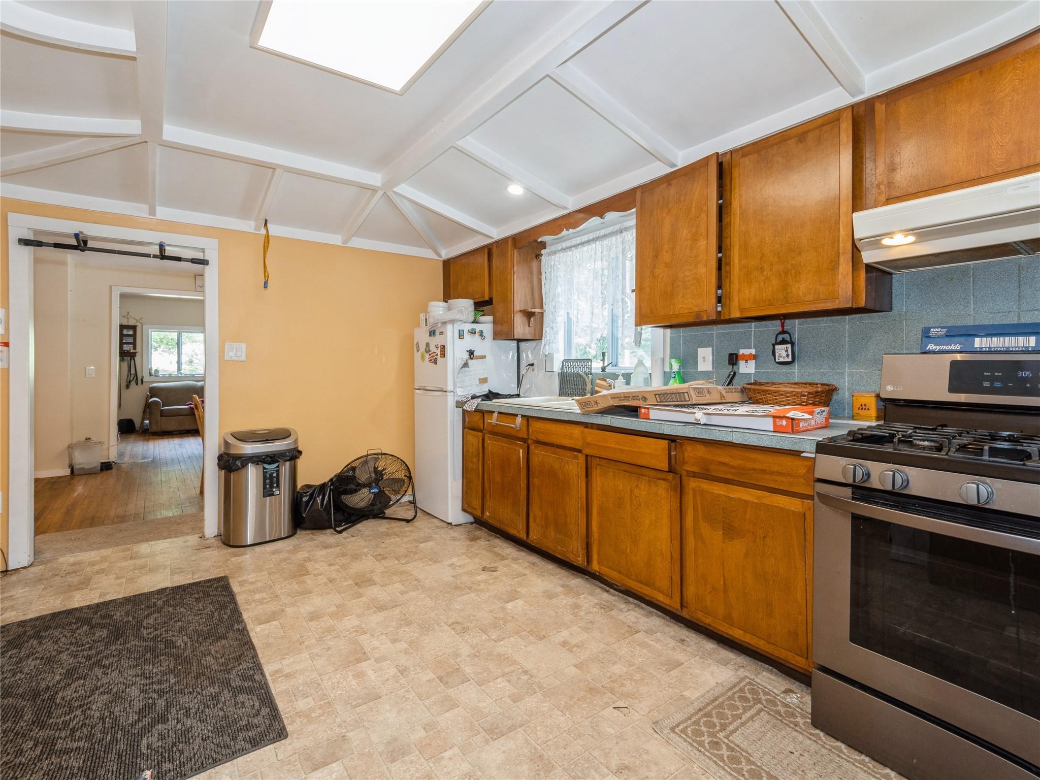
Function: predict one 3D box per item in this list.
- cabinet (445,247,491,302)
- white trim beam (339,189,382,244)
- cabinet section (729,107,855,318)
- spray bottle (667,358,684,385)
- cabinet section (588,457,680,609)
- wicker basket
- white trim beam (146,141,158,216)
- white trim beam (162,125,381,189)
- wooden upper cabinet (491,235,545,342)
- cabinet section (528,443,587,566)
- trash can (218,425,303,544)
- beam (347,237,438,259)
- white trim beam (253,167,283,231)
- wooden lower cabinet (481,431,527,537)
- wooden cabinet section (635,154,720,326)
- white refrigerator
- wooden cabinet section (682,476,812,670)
[{"bbox_3d":[-0.358,-0.951,4.160,0.290,0.440,0.760,-2,3,-37],"label":"cabinet"},{"bbox_3d":[-1.162,-1.264,3.472,0.042,0.070,0.803,-2,-9,-37],"label":"white trim beam"},{"bbox_3d":[1.212,-0.690,2.053,0.315,0.740,0.476,-2,3,-37],"label":"cabinet section"},{"bbox_3d":[0.867,-0.029,2.669,0.100,0.285,0.070,0,3,0],"label":"spray bottle"},{"bbox_3d":[0.752,0.640,2.453,0.575,0.585,0.552,-2,3,-37],"label":"cabinet section"},{"bbox_3d":[1.199,0.021,2.171,0.270,0.115,0.390,-2,3,-37],"label":"wicker basket"},{"bbox_3d":[-2.104,-1.226,2.761,0.042,0.070,0.803,-2,-9,-37],"label":"white trim beam"},{"bbox_3d":[-1.355,-1.319,2.761,1.125,0.080,0.075,-2,3,-37],"label":"white trim beam"},{"bbox_3d":[-0.025,-0.764,3.728,0.295,0.750,0.285,-2,3,-37],"label":"wooden upper cabinet"},{"bbox_3d":[0.425,0.616,2.889,0.570,0.570,0.490,-2,3,-37],"label":"cabinet section"},{"bbox_3d":[-1.770,0.649,3.300,0.290,0.695,0.440,2,3,45],"label":"trash can"},{"bbox_3d":[-1.053,-1.196,4.113,0.830,0.080,0.035,-2,3,-37],"label":"beam"},{"bbox_3d":[-1.683,-1.251,3.189,0.046,0.070,0.740,-2,-11,-37],"label":"white trim beam"},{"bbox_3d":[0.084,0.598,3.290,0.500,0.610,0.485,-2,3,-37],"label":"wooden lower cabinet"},{"bbox_3d":[0.888,-0.708,2.487,0.315,0.750,0.470,-2,3,-37],"label":"wooden cabinet section"},{"bbox_3d":[-0.444,0.224,3.925,0.600,1.485,0.615,-2,3,-37],"label":"white refrigerator"},{"bbox_3d":[1.075,0.661,2.022,0.575,0.587,0.505,-2,3,-37],"label":"wooden cabinet section"}]

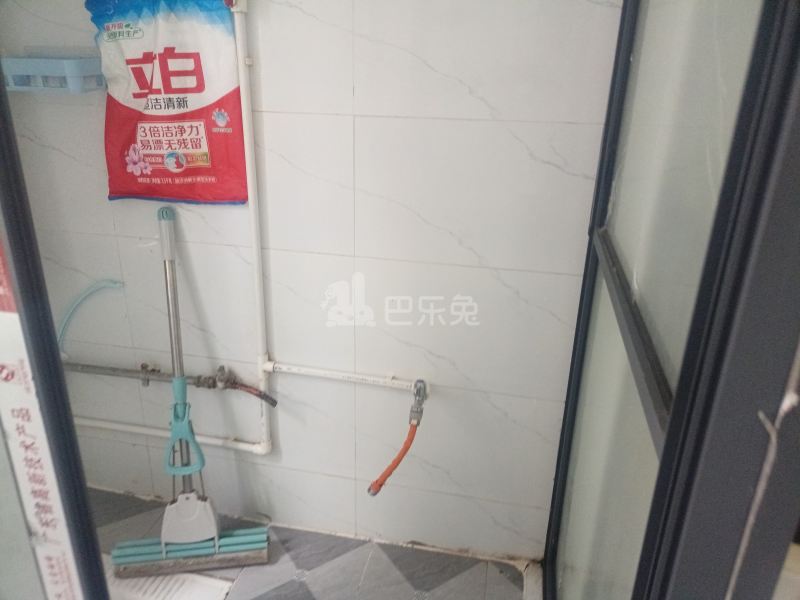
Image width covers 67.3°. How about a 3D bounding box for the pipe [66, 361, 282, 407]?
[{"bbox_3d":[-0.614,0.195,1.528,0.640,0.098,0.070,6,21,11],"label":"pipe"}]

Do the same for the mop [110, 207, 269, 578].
[{"bbox_3d":[-0.533,0.222,1.461,0.370,0.907,0.110,-2,12,-8],"label":"mop"}]

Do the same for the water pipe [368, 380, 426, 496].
[{"bbox_3d":[-0.007,0.326,1.412,0.127,0.300,0.105,6,21,11],"label":"water pipe"}]

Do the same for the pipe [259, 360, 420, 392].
[{"bbox_3d":[-0.142,0.181,1.429,0.382,0.028,0.030,6,21,11],"label":"pipe"}]

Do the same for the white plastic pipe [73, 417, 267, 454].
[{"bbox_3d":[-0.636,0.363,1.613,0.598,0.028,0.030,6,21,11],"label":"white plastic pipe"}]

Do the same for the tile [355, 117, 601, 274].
[{"bbox_3d":[0.173,-0.212,1.239,0.550,0.300,0.010,6,21,11],"label":"tile"}]

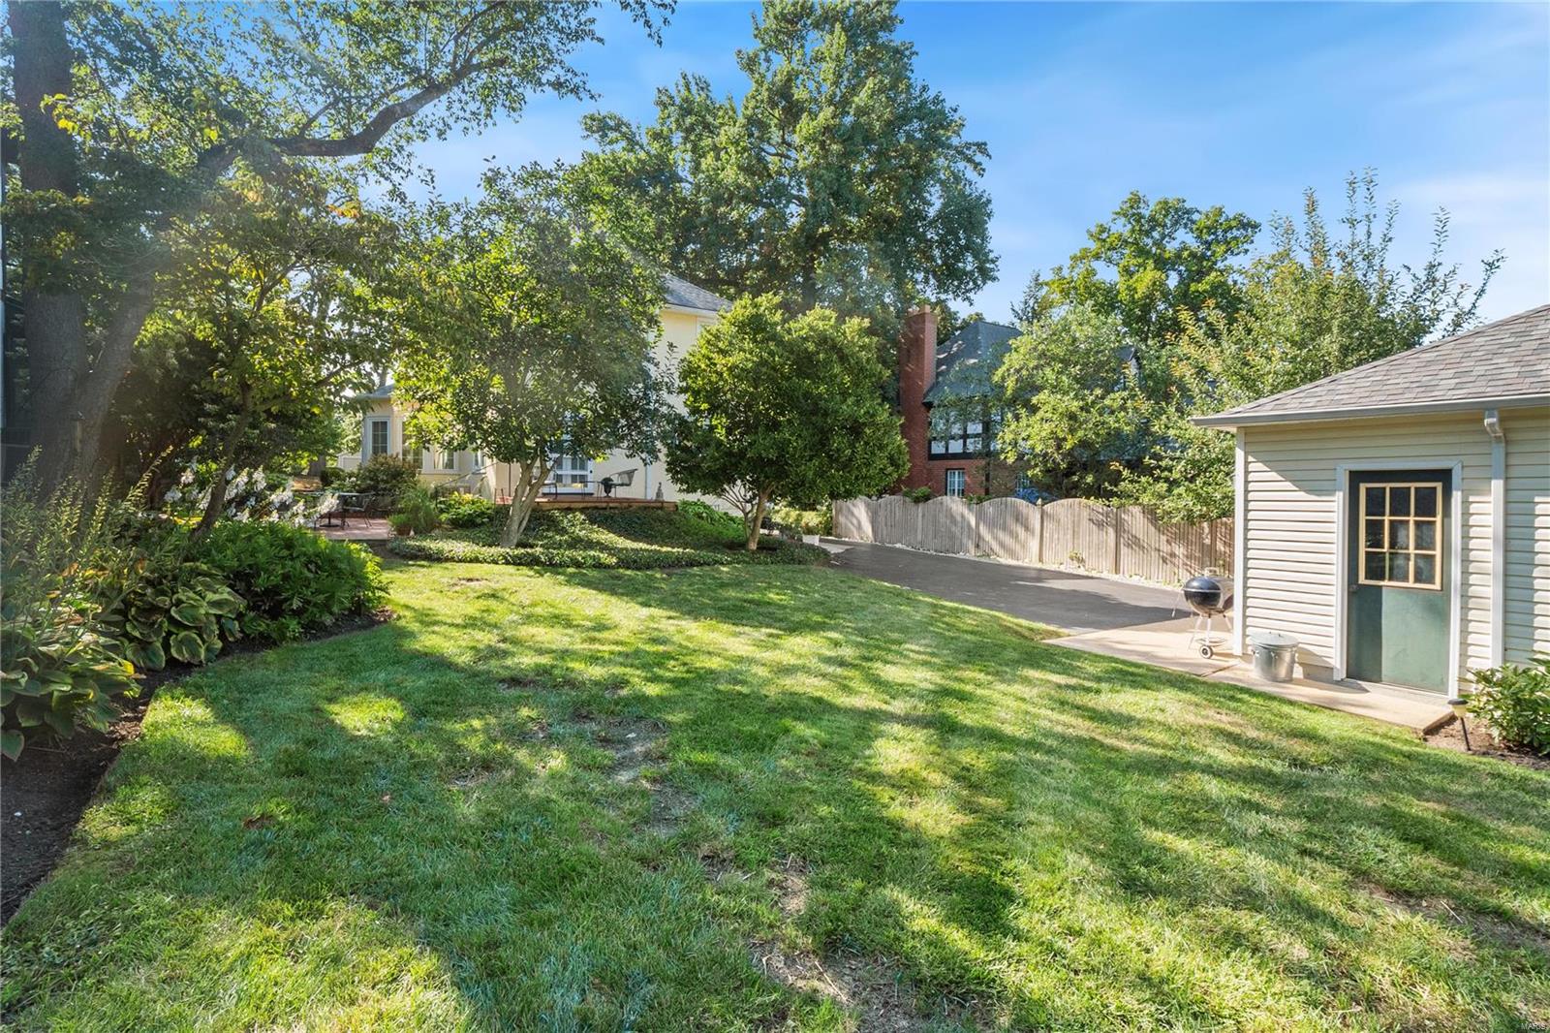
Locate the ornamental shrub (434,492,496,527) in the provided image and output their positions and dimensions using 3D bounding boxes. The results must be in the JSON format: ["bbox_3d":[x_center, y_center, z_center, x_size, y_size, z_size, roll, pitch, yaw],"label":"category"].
[{"bbox_3d":[-6.540,-0.160,14.600,1.170,0.800,1.050,0,2,0],"label":"ornamental shrub"}]

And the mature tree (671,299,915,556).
[{"bbox_3d":[0.330,-2.650,19.500,6.600,7.200,6.200,0,2,0],"label":"mature tree"}]

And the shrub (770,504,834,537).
[{"bbox_3d":[1.170,0.160,30.500,2.700,1.400,1.600,0,2,0],"label":"shrub"}]

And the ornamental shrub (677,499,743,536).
[{"bbox_3d":[-1.950,0.030,20.800,1.900,1.100,1.400,0,2,0],"label":"ornamental shrub"}]

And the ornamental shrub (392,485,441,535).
[{"bbox_3d":[-6.900,-0.120,13.200,0.860,0.950,0.820,0,2,0],"label":"ornamental shrub"}]

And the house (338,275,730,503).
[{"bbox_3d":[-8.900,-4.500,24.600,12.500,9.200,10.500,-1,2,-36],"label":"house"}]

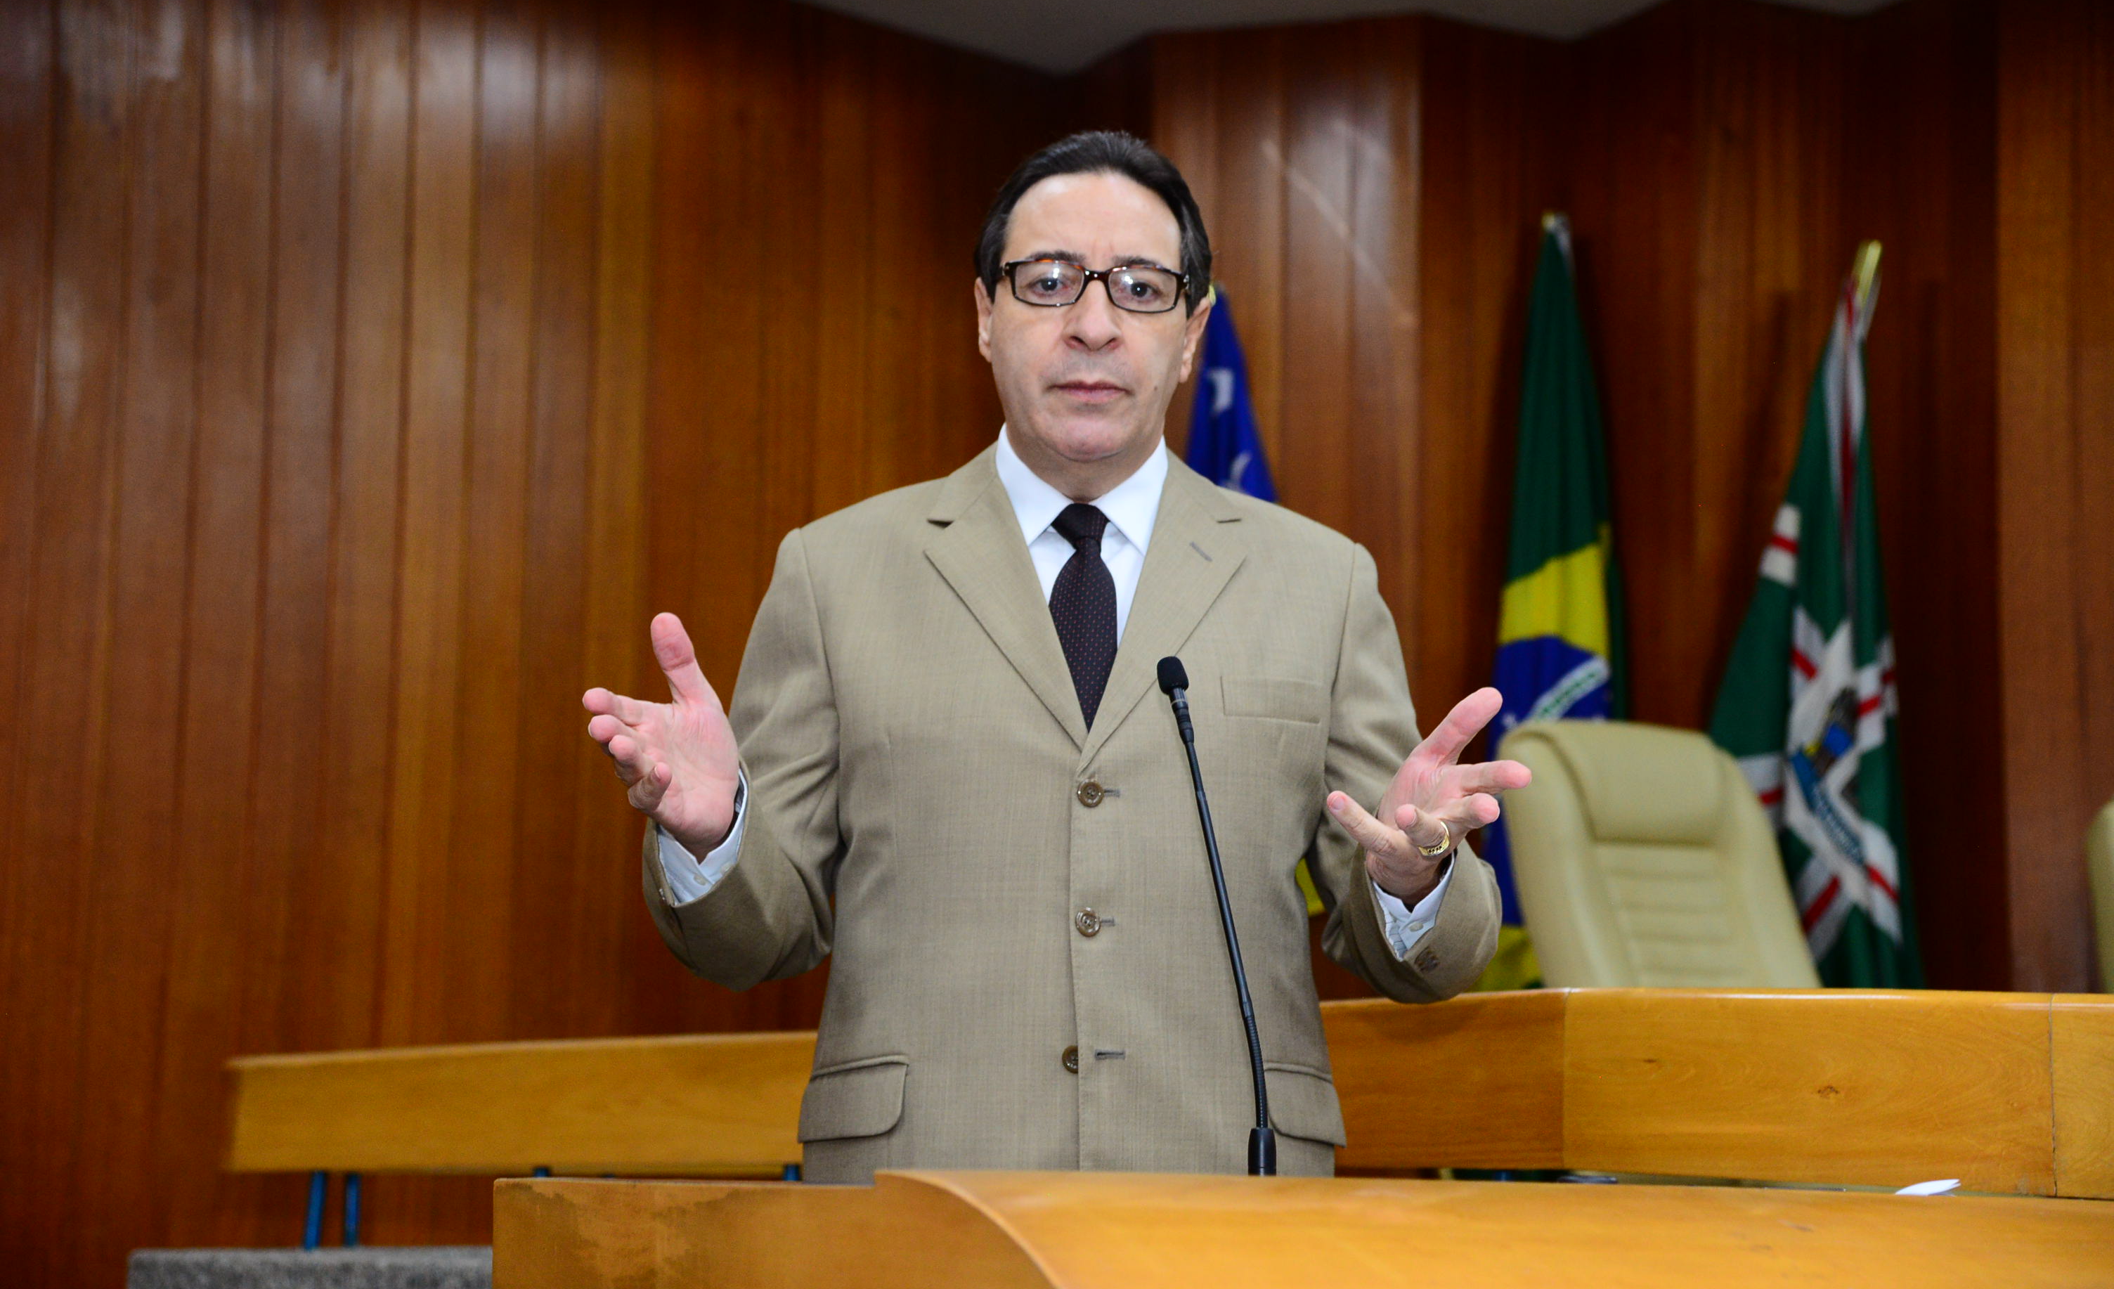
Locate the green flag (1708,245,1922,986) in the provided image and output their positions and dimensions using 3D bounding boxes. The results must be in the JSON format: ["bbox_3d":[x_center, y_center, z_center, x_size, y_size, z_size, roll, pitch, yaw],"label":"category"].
[{"bbox_3d":[1.382,0.061,6.986,0.390,1.600,0.270,1,-8,0],"label":"green flag"}]

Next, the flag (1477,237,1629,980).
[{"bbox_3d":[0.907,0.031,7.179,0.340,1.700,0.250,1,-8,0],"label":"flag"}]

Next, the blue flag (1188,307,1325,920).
[{"bbox_3d":[0.329,0.020,7.300,0.360,1.400,0.250,1,-8,0],"label":"blue flag"}]

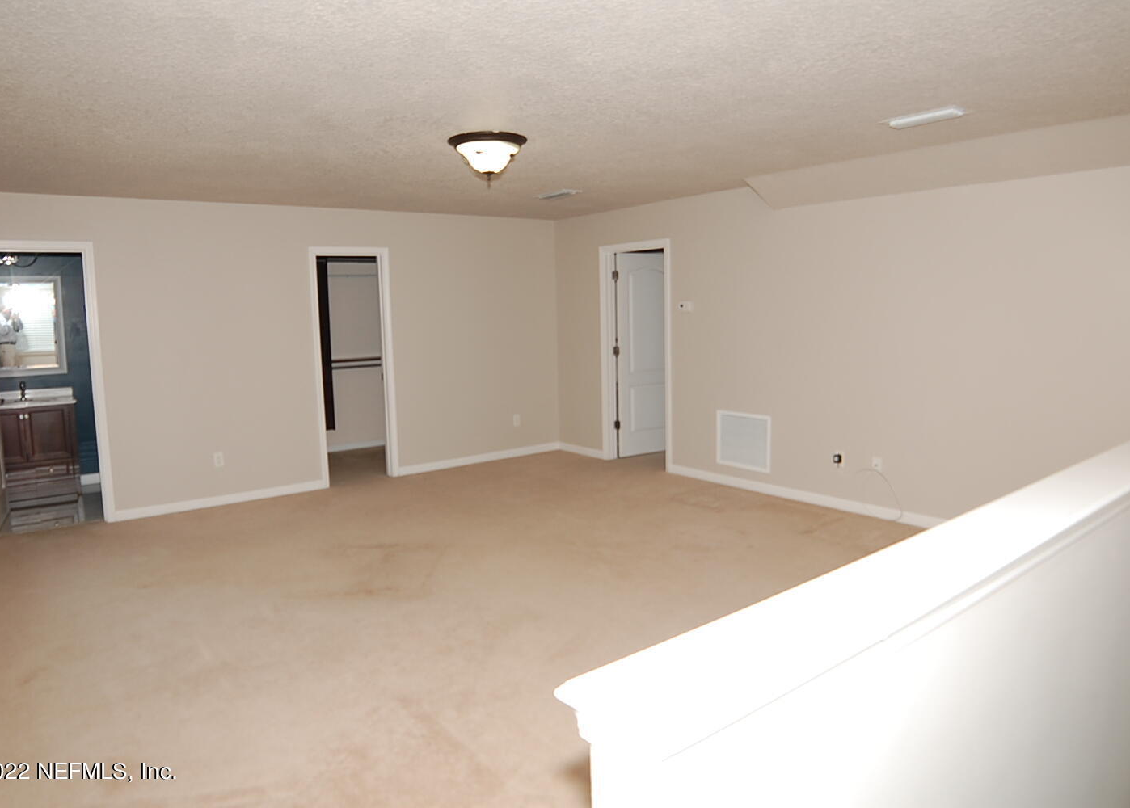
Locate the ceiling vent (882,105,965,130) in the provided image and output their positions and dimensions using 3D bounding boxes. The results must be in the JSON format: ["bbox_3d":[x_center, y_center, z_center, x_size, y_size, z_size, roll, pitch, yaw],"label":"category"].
[{"bbox_3d":[1.843,-1.472,3.644,0.180,0.035,0.380,-7,8,-36],"label":"ceiling vent"}]

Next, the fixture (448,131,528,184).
[{"bbox_3d":[-0.423,-1.341,3.908,0.440,0.255,0.440,-2,7,0],"label":"fixture"}]

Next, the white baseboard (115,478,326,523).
[{"bbox_3d":[-2.784,0.784,5.813,1.650,0.085,0.016,-7,8,-36],"label":"white baseboard"}]

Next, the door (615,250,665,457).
[{"bbox_3d":[0.851,-0.504,7.350,0.800,2.030,0.038,-6,8,-32],"label":"door"}]

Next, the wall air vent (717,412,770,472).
[{"bbox_3d":[1.460,0.306,5.813,0.022,0.450,0.560,-7,8,-36],"label":"wall air vent"}]

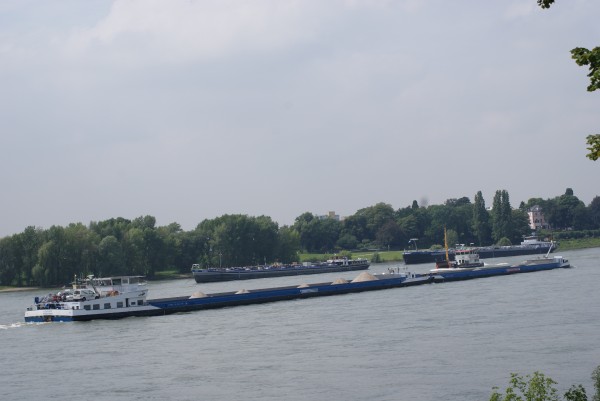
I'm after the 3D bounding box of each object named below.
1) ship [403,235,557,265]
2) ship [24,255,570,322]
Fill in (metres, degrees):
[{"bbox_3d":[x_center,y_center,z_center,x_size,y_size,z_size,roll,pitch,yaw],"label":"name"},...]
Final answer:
[{"bbox_3d":[71.580,19.370,554.290,11.400,8.300,99.300,-5,-2,42],"label":"ship"},{"bbox_3d":[14.040,15.460,297.980,11.400,8.000,187.000,-4,-2,36],"label":"ship"}]

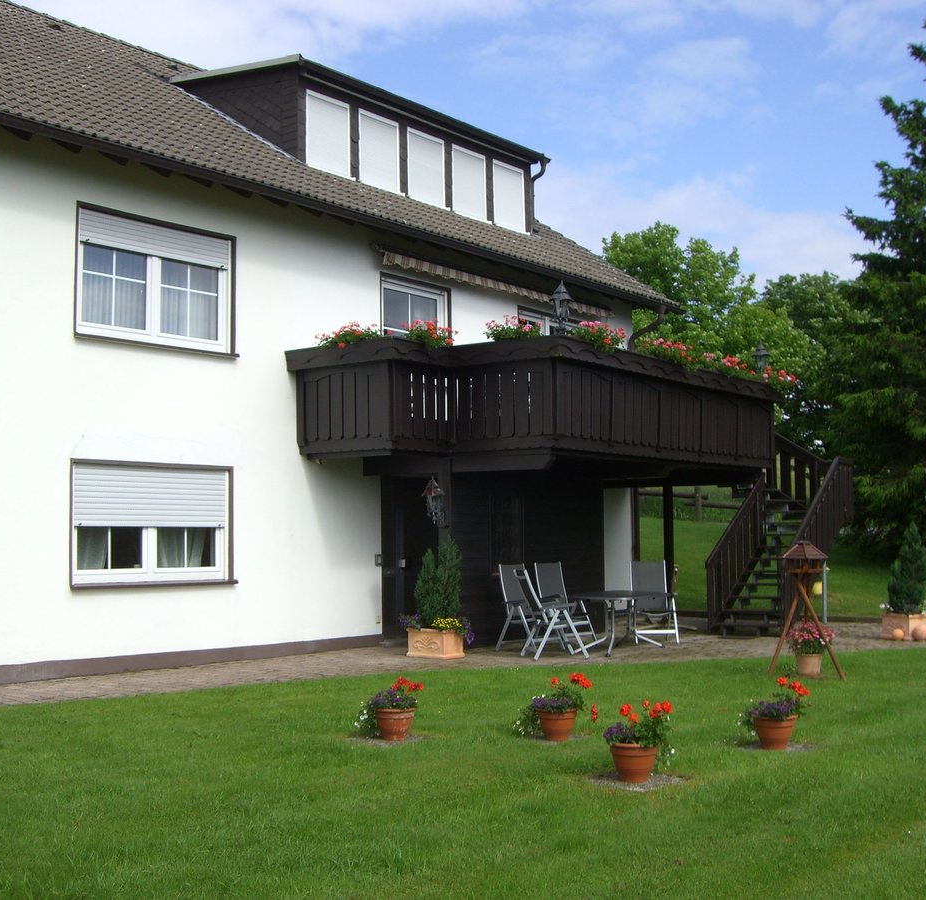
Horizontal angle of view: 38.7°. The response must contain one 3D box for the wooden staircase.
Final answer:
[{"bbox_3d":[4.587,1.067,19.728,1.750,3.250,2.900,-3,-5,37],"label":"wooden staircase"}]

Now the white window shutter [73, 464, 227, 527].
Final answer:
[{"bbox_3d":[-3.430,0.532,14.656,0.050,0.670,2.100,-3,-5,37],"label":"white window shutter"}]

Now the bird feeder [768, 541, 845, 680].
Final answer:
[{"bbox_3d":[3.574,1.648,13.810,0.800,1.420,0.740,-1,-4,14],"label":"bird feeder"}]

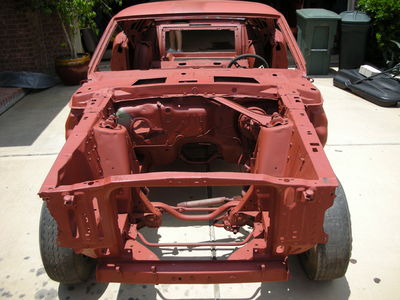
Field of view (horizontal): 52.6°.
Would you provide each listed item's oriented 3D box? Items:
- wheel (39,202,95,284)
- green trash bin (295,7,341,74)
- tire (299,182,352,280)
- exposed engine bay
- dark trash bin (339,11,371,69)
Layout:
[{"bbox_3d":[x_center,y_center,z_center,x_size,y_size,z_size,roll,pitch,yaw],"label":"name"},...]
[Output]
[{"bbox_3d":[-0.754,0.460,2.436,0.200,0.645,0.645,-1,24,1],"label":"wheel"},{"bbox_3d":[2.060,-1.905,7.085,0.610,1.050,0.740,2,24,7],"label":"green trash bin"},{"bbox_3d":[0.706,0.440,2.400,0.200,0.645,0.645,-1,24,1],"label":"tire"},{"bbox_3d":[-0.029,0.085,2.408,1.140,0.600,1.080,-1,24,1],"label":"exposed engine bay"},{"bbox_3d":[2.726,-1.960,7.270,0.530,0.970,0.610,4,25,13],"label":"dark trash bin"}]

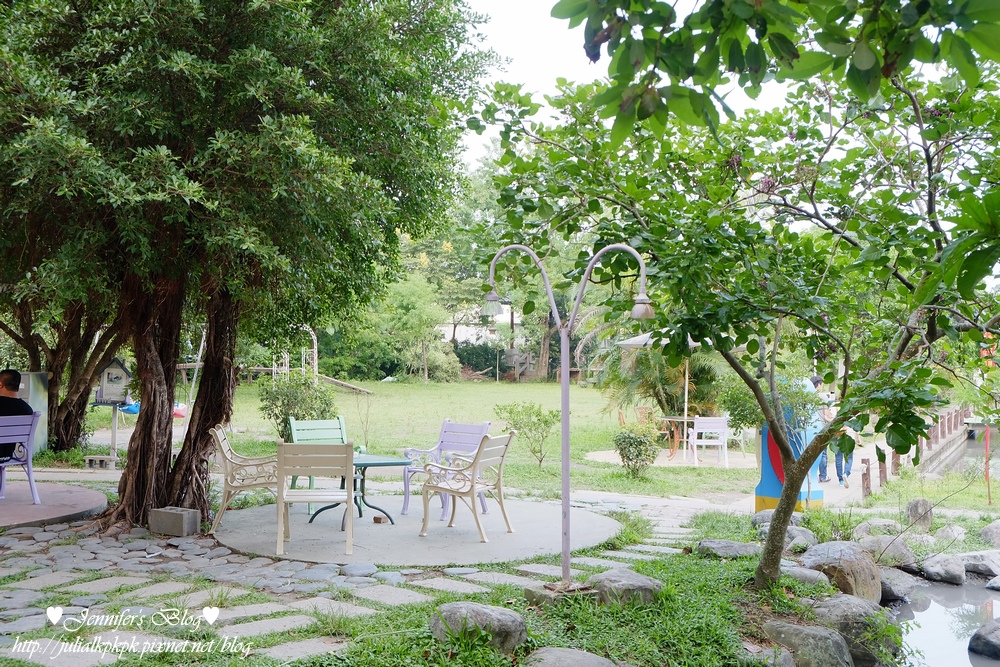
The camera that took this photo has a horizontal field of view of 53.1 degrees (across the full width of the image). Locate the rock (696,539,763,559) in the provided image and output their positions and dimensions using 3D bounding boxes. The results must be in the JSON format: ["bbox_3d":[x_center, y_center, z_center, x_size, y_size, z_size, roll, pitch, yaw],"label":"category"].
[{"bbox_3d":[2.061,1.935,9.000,0.567,0.150,0.380,0,-1,13],"label":"rock"}]

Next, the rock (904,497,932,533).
[{"bbox_3d":[4.740,2.052,11.300,0.280,0.390,0.260,1,-1,0],"label":"rock"}]

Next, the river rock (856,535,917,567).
[{"bbox_3d":[3.942,2.213,10.200,0.594,0.280,0.460,0,-1,21],"label":"river rock"}]

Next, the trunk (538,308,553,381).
[{"bbox_3d":[2.411,0.636,53.000,0.600,3.700,0.550,1,-1,0],"label":"trunk"}]

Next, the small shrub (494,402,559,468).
[{"bbox_3d":[0.408,1.544,15.400,0.980,1.020,0.950,1,-1,0],"label":"small shrub"}]

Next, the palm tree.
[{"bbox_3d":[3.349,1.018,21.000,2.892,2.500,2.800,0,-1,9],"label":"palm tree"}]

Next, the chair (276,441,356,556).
[{"bbox_3d":[-1.403,1.219,7.718,0.559,0.857,0.635,1,-1,-6],"label":"chair"}]

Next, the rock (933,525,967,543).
[{"bbox_3d":[5.000,2.220,11.100,0.345,0.180,0.280,0,-1,24],"label":"rock"}]

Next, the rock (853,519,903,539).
[{"bbox_3d":[4.228,2.184,11.200,0.543,0.200,0.420,0,-1,21],"label":"rock"}]

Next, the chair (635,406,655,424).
[{"bbox_3d":[2.974,1.893,19.500,0.600,0.900,0.560,0,-1,42],"label":"chair"}]

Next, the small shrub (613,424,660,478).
[{"bbox_3d":[2.075,1.793,15.200,0.708,0.800,0.700,0,-1,8],"label":"small shrub"}]

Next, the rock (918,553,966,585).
[{"bbox_3d":[4.547,2.431,10.300,0.460,0.280,0.420,0,-1,24],"label":"rock"}]

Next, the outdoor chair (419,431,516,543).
[{"bbox_3d":[-0.278,1.265,8.525,0.660,0.880,0.560,-1,-1,29],"label":"outdoor chair"}]

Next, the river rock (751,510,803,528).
[{"bbox_3d":[3.163,2.120,11.400,0.553,0.190,0.420,0,-1,15],"label":"river rock"}]

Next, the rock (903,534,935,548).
[{"bbox_3d":[4.436,2.181,10.600,0.340,0.150,0.260,1,-1,0],"label":"rock"}]

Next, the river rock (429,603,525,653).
[{"bbox_3d":[-0.121,1.550,5.380,0.510,0.240,0.360,1,-1,0],"label":"river rock"}]

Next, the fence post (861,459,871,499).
[{"bbox_3d":[5.190,2.059,14.200,0.105,0.570,0.105,-1,-1,30],"label":"fence post"}]

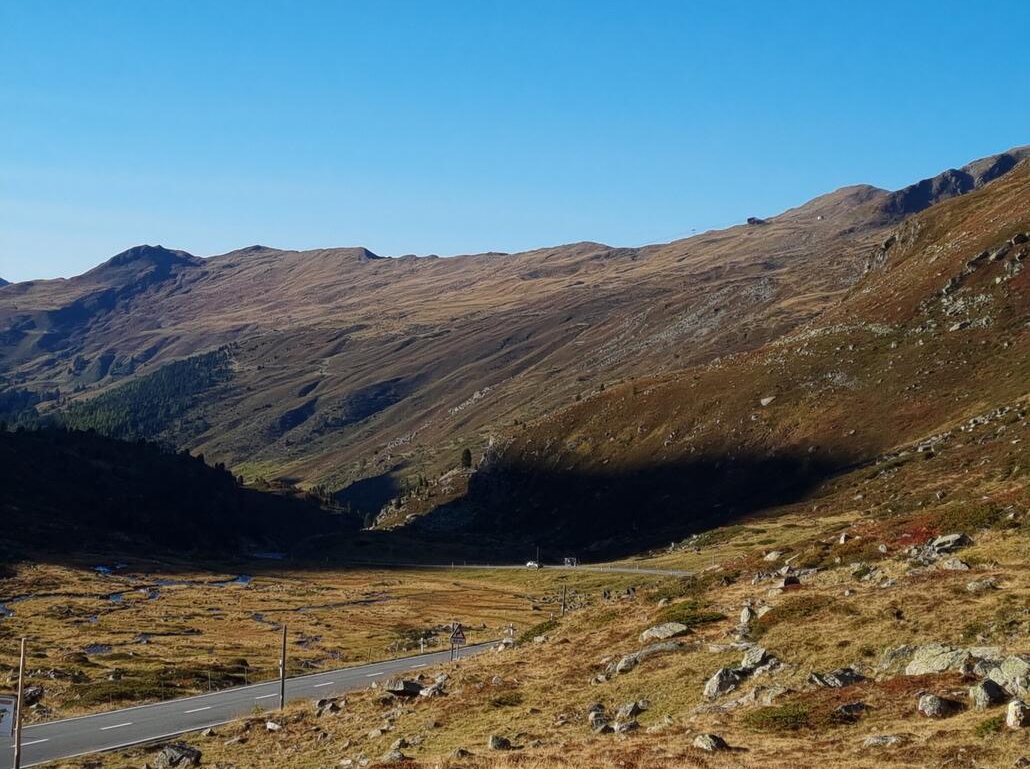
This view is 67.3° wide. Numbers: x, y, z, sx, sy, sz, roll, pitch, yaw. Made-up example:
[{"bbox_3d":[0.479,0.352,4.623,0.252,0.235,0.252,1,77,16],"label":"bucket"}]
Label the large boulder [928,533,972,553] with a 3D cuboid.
[{"bbox_3d":[22.512,8.167,40.000,2.200,1.000,1.600,-3,-10,29],"label":"large boulder"}]

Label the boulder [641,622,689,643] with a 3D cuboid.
[{"bbox_3d":[9.628,16.025,50.000,3.170,1.030,2.060,-2,-10,10],"label":"boulder"}]

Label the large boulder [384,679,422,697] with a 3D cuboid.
[{"bbox_3d":[-4.323,11.747,30.000,1.450,0.660,1.050,3,-9,-7],"label":"large boulder"}]

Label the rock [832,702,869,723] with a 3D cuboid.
[{"bbox_3d":[7.154,6.994,16.500,0.750,0.420,0.550,-2,-10,23],"label":"rock"}]

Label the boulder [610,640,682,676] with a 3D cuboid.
[{"bbox_3d":[4.418,9.207,26.000,2.300,0.950,1.300,0,-9,10],"label":"boulder"}]

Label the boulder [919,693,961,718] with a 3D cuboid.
[{"bbox_3d":[15.270,11.615,28.000,1.340,0.770,1.140,-5,-11,27],"label":"boulder"}]

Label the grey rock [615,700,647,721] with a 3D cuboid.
[{"bbox_3d":[4.030,11.375,27.000,1.100,0.600,0.850,0,-8,0],"label":"grey rock"}]

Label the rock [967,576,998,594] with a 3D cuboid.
[{"bbox_3d":[18.125,7.793,30.000,1.200,0.620,0.850,-4,-10,30],"label":"rock"}]

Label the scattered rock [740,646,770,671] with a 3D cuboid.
[{"bbox_3d":[12.432,14.164,40.000,1.450,1.060,1.160,-3,-10,16],"label":"scattered rock"}]

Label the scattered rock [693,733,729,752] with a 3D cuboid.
[{"bbox_3d":[3.588,6.570,14.200,0.650,0.370,0.500,-1,-9,14],"label":"scattered rock"}]

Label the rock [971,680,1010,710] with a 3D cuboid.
[{"bbox_3d":[10.425,6.789,17.000,0.800,0.650,0.700,-4,-10,30],"label":"rock"}]

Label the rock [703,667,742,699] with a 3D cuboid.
[{"bbox_3d":[5.497,7.895,20.500,1.000,0.800,0.800,-1,-9,15],"label":"rock"}]

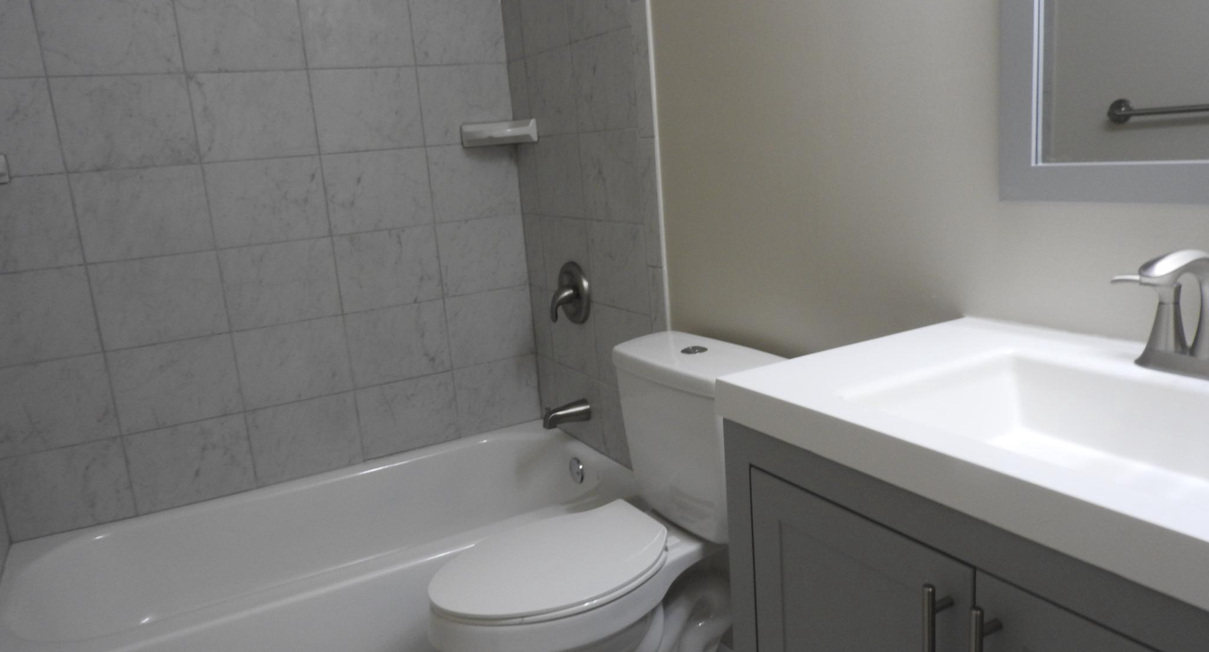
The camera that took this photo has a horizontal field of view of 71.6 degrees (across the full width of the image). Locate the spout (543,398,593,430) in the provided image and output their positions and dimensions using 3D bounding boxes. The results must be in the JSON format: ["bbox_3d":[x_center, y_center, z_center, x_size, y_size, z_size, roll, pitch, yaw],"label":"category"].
[{"bbox_3d":[-0.112,0.260,2.460,0.135,0.068,0.060,-11,13,-27],"label":"spout"}]

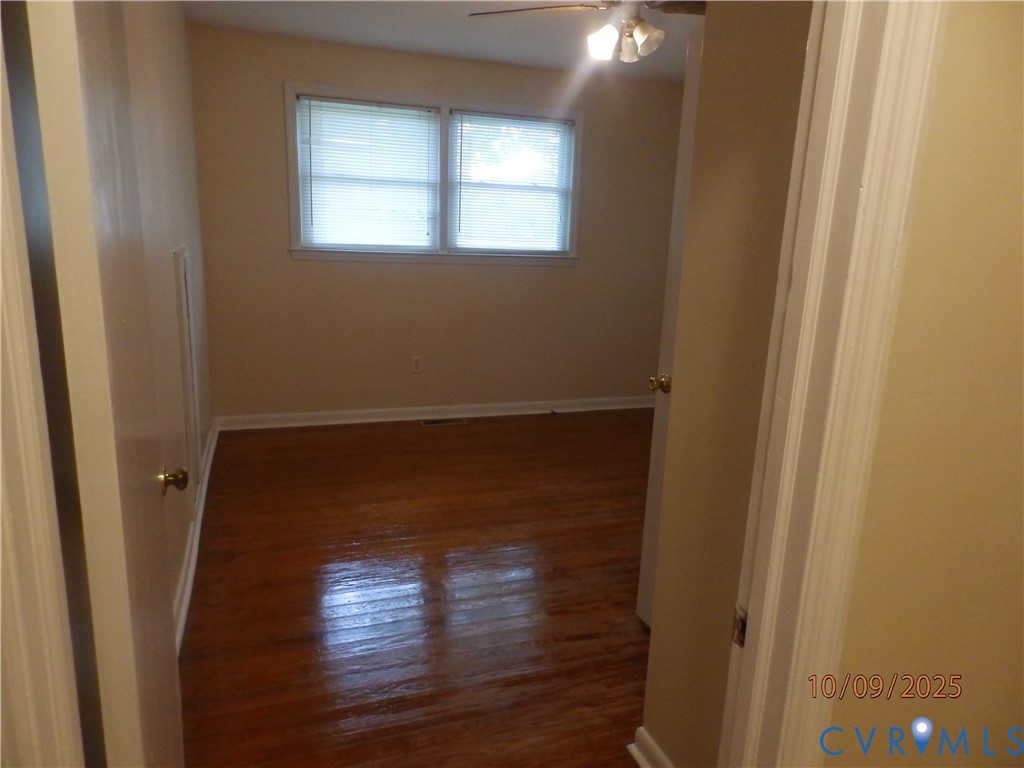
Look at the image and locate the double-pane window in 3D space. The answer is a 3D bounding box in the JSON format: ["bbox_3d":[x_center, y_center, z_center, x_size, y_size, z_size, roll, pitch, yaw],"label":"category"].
[{"bbox_3d":[-0.454,-1.368,4.442,1.980,1.000,0.100,-2,15,-18],"label":"double-pane window"}]

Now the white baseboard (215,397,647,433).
[{"bbox_3d":[-0.341,0.212,4.862,3.400,0.095,0.030,-2,15,-18],"label":"white baseboard"}]

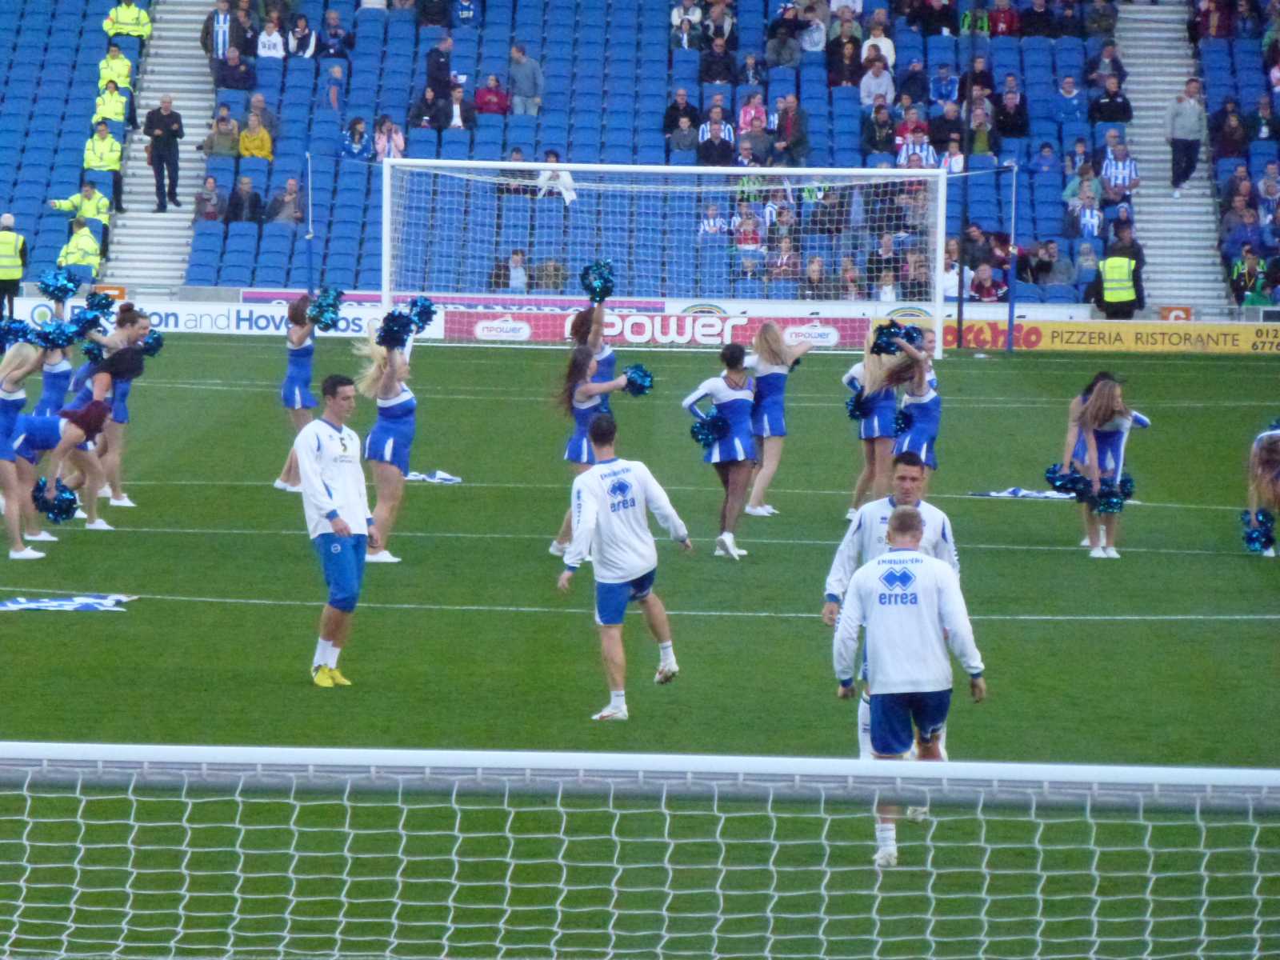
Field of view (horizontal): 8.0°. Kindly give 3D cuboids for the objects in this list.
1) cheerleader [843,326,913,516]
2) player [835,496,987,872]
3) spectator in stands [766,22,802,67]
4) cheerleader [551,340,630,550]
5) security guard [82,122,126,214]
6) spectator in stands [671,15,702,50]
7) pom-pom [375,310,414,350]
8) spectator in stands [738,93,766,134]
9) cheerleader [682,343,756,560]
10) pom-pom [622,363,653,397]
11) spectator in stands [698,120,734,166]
[{"bbox_3d":[1.958,-0.466,75.900,0.600,1.620,0.560,3,3,35],"label":"cheerleader"},{"bbox_3d":[1.320,1.009,45.000,0.740,1.770,0.620,1,3,0],"label":"player"},{"bbox_3d":[2.231,-6.453,143.926,0.540,1.270,0.780,1,2,0],"label":"spectator in stands"},{"bbox_3d":[-0.394,-0.219,68.864,0.600,1.590,0.500,1,3,-6],"label":"cheerleader"},{"bbox_3d":[-7.993,-4.669,137.300,0.620,1.340,0.750,1,3,-6],"label":"security guard"},{"bbox_3d":[0.729,-6.750,144.843,0.480,1.050,0.650,1,3,0],"label":"spectator in stands"},{"bbox_3d":[-1.809,-1.108,68.000,0.290,0.290,0.280,1,3,0],"label":"pom-pom"},{"bbox_3d":[1.690,-5.280,139.968,0.440,1.220,0.720,1,3,-6],"label":"spectator in stands"},{"bbox_3d":[0.599,-0.211,69.400,0.540,1.620,0.440,2,3,9],"label":"cheerleader"},{"bbox_3d":[-0.019,-0.748,68.889,0.240,0.250,0.240,1,3,0],"label":"pom-pom"},{"bbox_3d":[1.130,-4.760,138.509,0.540,1.280,0.750,1,3,0],"label":"spectator in stands"}]

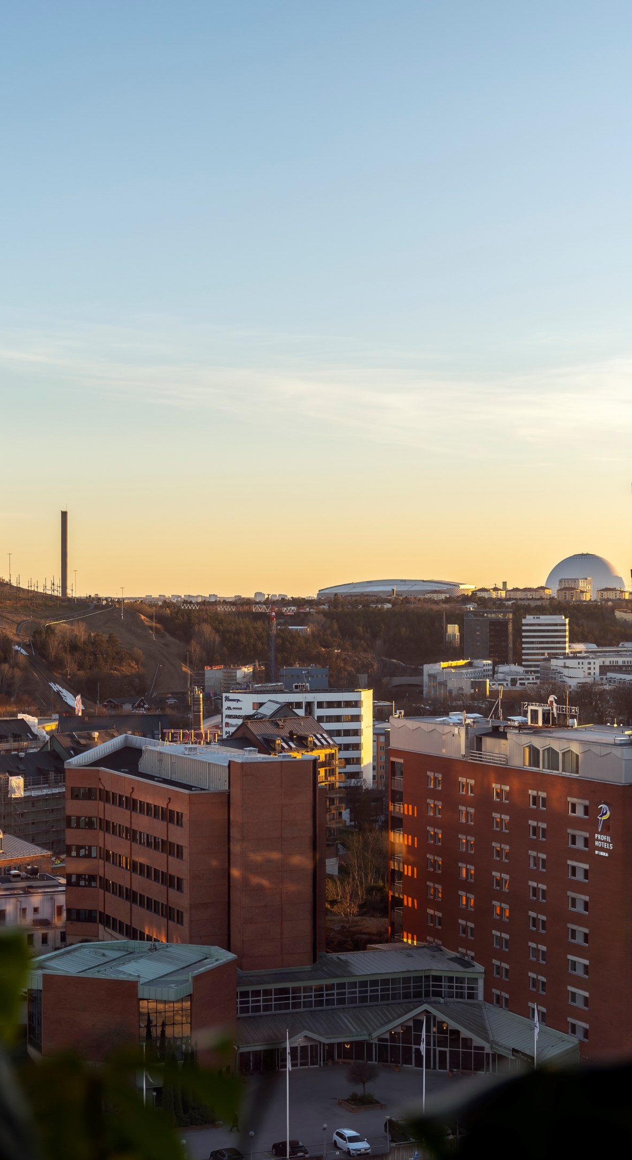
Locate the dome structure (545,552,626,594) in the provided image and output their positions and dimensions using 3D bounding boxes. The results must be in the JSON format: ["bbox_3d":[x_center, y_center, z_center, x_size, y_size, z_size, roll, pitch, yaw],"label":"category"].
[{"bbox_3d":[368.090,6.350,2579.940,110.000,85.000,110.000,0,-1,8],"label":"dome structure"}]

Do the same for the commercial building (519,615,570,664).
[{"bbox_3d":[139.840,41.130,1147.630,25.500,38.500,16.000,0,-1,13],"label":"commercial building"}]

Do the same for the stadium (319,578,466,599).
[{"bbox_3d":[112.870,20.480,2719.820,208.000,42.000,170.000,0,-1,10],"label":"stadium"}]

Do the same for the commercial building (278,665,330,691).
[{"bbox_3d":[-5.300,52.842,860.000,22.000,26.700,18.000,0,0,0],"label":"commercial building"}]

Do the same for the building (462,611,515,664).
[{"bbox_3d":[109.500,44.432,1192.000,28.000,50.300,18.000,0,0,-3],"label":"building"}]

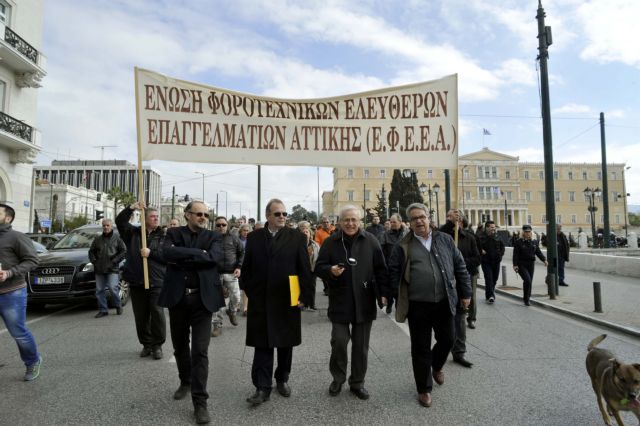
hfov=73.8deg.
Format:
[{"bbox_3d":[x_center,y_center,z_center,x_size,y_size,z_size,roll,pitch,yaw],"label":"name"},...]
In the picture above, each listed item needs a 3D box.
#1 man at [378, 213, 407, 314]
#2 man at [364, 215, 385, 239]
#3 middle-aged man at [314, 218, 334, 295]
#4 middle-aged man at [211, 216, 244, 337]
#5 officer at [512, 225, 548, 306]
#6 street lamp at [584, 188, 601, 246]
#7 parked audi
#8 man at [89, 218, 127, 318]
[{"bbox_3d":[1.345,0.907,7.700,0.570,1.820,0.480,0,-4,6],"label":"man"},{"bbox_3d":[1.287,0.939,9.800,0.550,1.790,0.450,0,-4,0],"label":"man"},{"bbox_3d":[0.125,0.984,9.700,0.550,1.790,0.470,0,-4,0],"label":"middle-aged man"},{"bbox_3d":[-1.407,0.930,6.350,0.580,1.760,0.550,0,-4,-2],"label":"middle-aged man"},{"bbox_3d":[4.418,1.091,8.950,0.680,1.680,0.500,0,-4,9],"label":"officer"},{"bbox_3d":[17.914,0.427,28.000,1.100,4.300,0.450,0,-4,6],"label":"street lamp"},{"bbox_3d":[-5.130,1.120,10.270,2.000,1.740,5.050,0,-3,-5],"label":"parked audi"},{"bbox_3d":[-3.857,0.987,7.750,0.620,1.760,0.500,1,-4,-5],"label":"man"}]

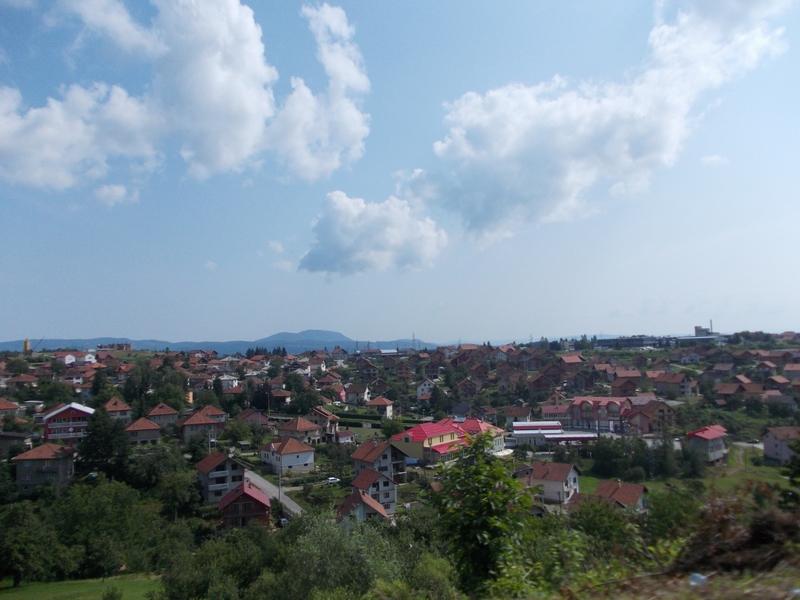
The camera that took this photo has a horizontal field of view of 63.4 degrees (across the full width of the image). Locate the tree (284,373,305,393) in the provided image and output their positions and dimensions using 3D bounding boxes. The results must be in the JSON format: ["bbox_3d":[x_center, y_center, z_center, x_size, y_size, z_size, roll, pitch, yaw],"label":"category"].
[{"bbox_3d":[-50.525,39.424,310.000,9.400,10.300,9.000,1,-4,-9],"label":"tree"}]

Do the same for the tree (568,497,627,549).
[{"bbox_3d":[23.006,25.904,75.000,6.954,6.259,6.606,-1,-4,17],"label":"tree"}]

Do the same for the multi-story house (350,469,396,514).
[{"bbox_3d":[-6.260,47.450,160.670,8.900,9.900,9.100,2,-5,-28],"label":"multi-story house"}]

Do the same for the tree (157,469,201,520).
[{"bbox_3d":[-45.121,39.594,132.000,8.800,10.300,8.500,1,-4,-19],"label":"tree"}]

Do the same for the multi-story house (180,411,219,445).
[{"bbox_3d":[-60.484,38.371,195.000,9.800,9.500,10.000,2,-4,-25],"label":"multi-story house"}]

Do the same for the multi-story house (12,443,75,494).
[{"bbox_3d":[-82.894,39.172,151.000,10.200,11.000,9.600,1,-4,-10],"label":"multi-story house"}]

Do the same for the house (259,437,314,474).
[{"bbox_3d":[-29.577,40.732,170.000,9.700,9.000,10.300,3,-5,-40],"label":"house"}]

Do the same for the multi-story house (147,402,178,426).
[{"bbox_3d":[-84.464,40.732,230.000,10.000,8.300,9.500,2,-4,-25],"label":"multi-story house"}]

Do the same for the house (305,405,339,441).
[{"bbox_3d":[-24.382,38.523,202.000,8.300,10.800,10.000,-1,-4,11],"label":"house"}]

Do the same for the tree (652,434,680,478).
[{"bbox_3d":[64.623,37.791,157.000,6.600,10.600,6.500,-2,-4,22],"label":"tree"}]

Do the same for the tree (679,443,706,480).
[{"bbox_3d":[78.200,42.910,173.000,7.200,9.400,7.200,-2,-5,24],"label":"tree"}]

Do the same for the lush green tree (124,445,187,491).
[{"bbox_3d":[-57.197,39.345,152.000,15.033,10.805,12.778,1,-4,-21],"label":"lush green tree"}]

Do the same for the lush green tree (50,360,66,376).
[{"bbox_3d":[-184.709,37.185,350.000,8.654,8.924,8.654,2,-4,-28],"label":"lush green tree"}]

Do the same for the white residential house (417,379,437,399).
[{"bbox_3d":[13.429,45.294,330.000,10.200,10.200,10.000,0,-4,-3],"label":"white residential house"}]

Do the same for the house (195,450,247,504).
[{"bbox_3d":[-38.036,37.526,138.557,9.200,9.000,9.300,2,-5,-32],"label":"house"}]

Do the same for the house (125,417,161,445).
[{"bbox_3d":[-83.240,42.840,210.000,10.500,8.700,9.800,2,-5,-24],"label":"house"}]

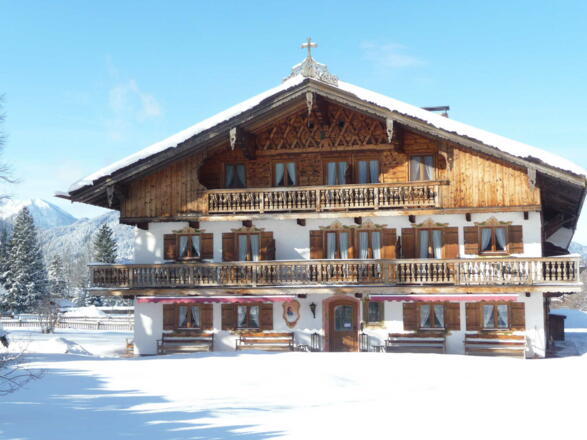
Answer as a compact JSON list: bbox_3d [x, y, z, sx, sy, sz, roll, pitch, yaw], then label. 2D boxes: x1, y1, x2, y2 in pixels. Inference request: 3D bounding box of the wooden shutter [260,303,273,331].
[{"bbox_3d":[-1.011,3.724,40.191,0.503,0.998,0.060,-2,-4,17],"label":"wooden shutter"}]

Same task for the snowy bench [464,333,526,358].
[{"bbox_3d":[7.050,4.423,36.704,2.044,0.892,0.600,-2,-5,16],"label":"snowy bench"}]

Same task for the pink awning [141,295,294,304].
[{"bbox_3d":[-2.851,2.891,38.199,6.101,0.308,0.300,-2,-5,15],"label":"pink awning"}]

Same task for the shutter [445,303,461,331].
[{"bbox_3d":[5.687,3.443,37.561,0.545,0.971,0.050,-2,-5,16],"label":"shutter"}]

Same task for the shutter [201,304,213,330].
[{"bbox_3d":[-3.362,3.794,40.897,0.517,1.008,0.060,-2,-4,17],"label":"shutter"}]

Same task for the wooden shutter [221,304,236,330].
[{"bbox_3d":[-2.490,3.769,40.635,0.576,1.001,0.060,-2,-4,17],"label":"wooden shutter"}]

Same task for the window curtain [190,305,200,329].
[{"bbox_3d":[-3.759,3.740,40.314,0.410,0.840,0.080,-2,-6,16],"label":"window curtain"}]

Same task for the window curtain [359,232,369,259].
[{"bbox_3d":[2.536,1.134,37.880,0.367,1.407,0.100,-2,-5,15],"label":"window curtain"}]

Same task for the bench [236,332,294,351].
[{"bbox_3d":[-1.023,4.529,38.028,2.034,0.850,0.580,-2,-5,15],"label":"bench"}]

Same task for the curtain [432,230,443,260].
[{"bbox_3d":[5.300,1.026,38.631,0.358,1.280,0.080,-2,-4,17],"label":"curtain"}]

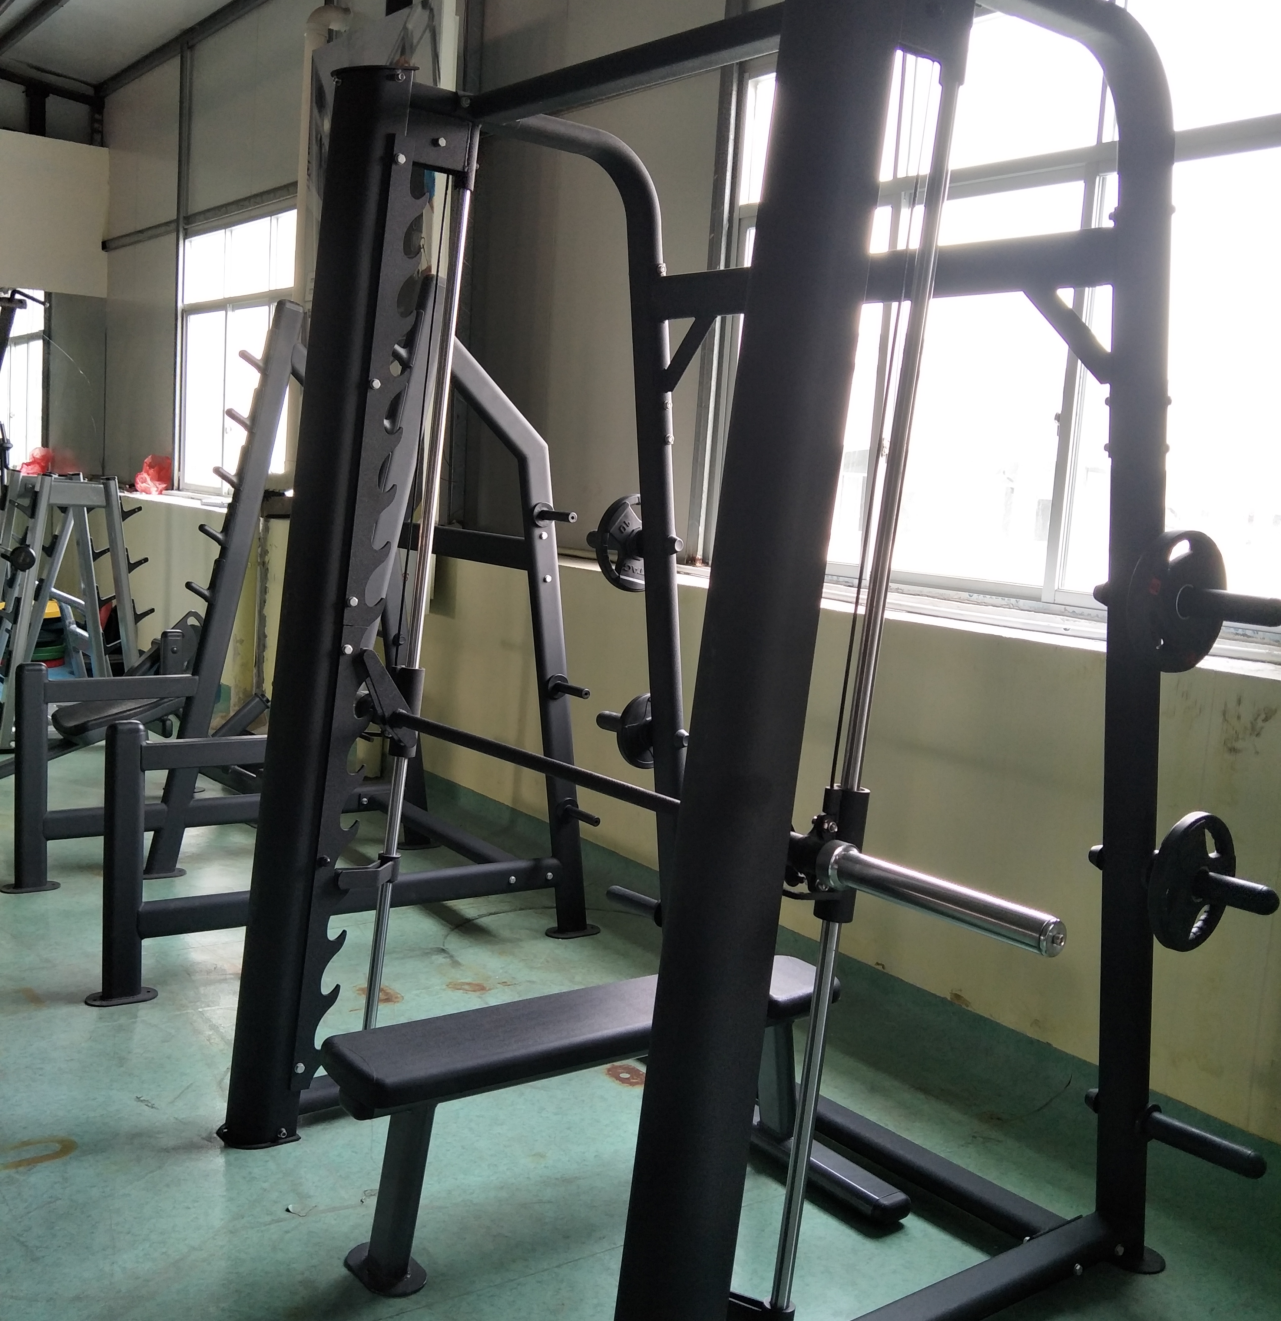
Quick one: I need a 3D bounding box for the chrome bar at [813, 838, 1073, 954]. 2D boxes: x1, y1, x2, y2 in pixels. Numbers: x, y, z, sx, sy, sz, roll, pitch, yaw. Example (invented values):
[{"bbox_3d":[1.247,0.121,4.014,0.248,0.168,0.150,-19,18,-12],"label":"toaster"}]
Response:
[{"bbox_3d":[0.393,0.317,1.593,0.349,0.068,0.068,13,11,43],"label":"chrome bar"}]

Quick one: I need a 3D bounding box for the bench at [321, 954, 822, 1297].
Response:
[{"bbox_3d":[-0.065,0.912,2.409,1.100,0.430,0.560,-1,8,-35],"label":"bench"}]

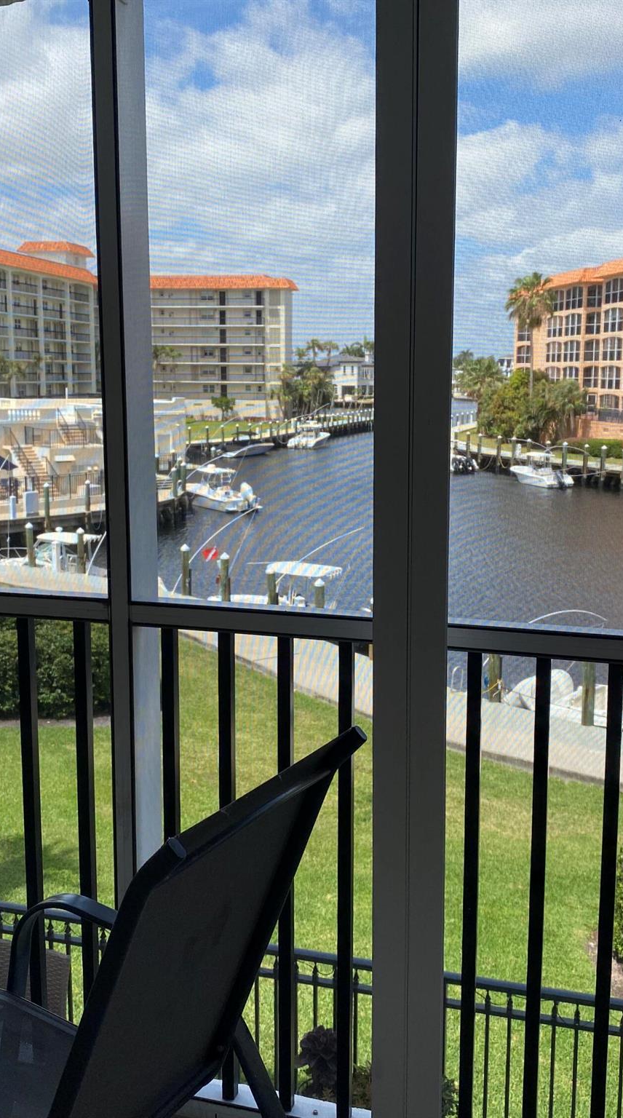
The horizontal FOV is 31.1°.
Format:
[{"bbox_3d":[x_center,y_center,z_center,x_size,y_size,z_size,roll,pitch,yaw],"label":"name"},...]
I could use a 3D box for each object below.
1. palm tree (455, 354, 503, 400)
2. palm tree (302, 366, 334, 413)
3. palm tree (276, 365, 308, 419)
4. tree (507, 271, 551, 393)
[{"bbox_3d":[17.626,-17.261,118.759,5.180,8.690,5.180,1,9,8],"label":"palm tree"},{"bbox_3d":[0.959,-24.907,168.171,4.890,7.970,4.890,0,9,0],"label":"palm tree"},{"bbox_3d":[-2.893,-24.392,164.203,4.610,7.970,4.610,0,9,-1],"label":"palm tree"},{"bbox_3d":[21.840,-20.597,114.190,4.650,16.900,4.650,2,9,11],"label":"tree"}]

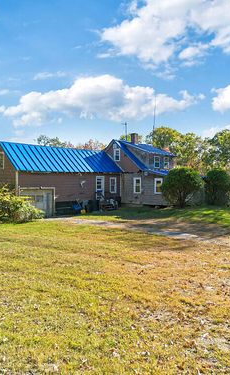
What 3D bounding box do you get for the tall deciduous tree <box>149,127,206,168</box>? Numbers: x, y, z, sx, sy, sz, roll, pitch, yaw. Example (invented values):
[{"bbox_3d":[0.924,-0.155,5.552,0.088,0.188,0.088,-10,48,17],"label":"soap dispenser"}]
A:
[{"bbox_3d":[9.190,-3.600,51.000,8.300,10.700,8.300,0,0,0],"label":"tall deciduous tree"}]

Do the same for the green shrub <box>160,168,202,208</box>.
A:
[{"bbox_3d":[5.840,0.000,30.000,3.600,3.600,3.600,0,0,0],"label":"green shrub"}]

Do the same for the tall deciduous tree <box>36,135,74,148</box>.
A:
[{"bbox_3d":[-9.770,-3.400,56.000,6.800,10.200,6.800,0,0,0],"label":"tall deciduous tree"}]

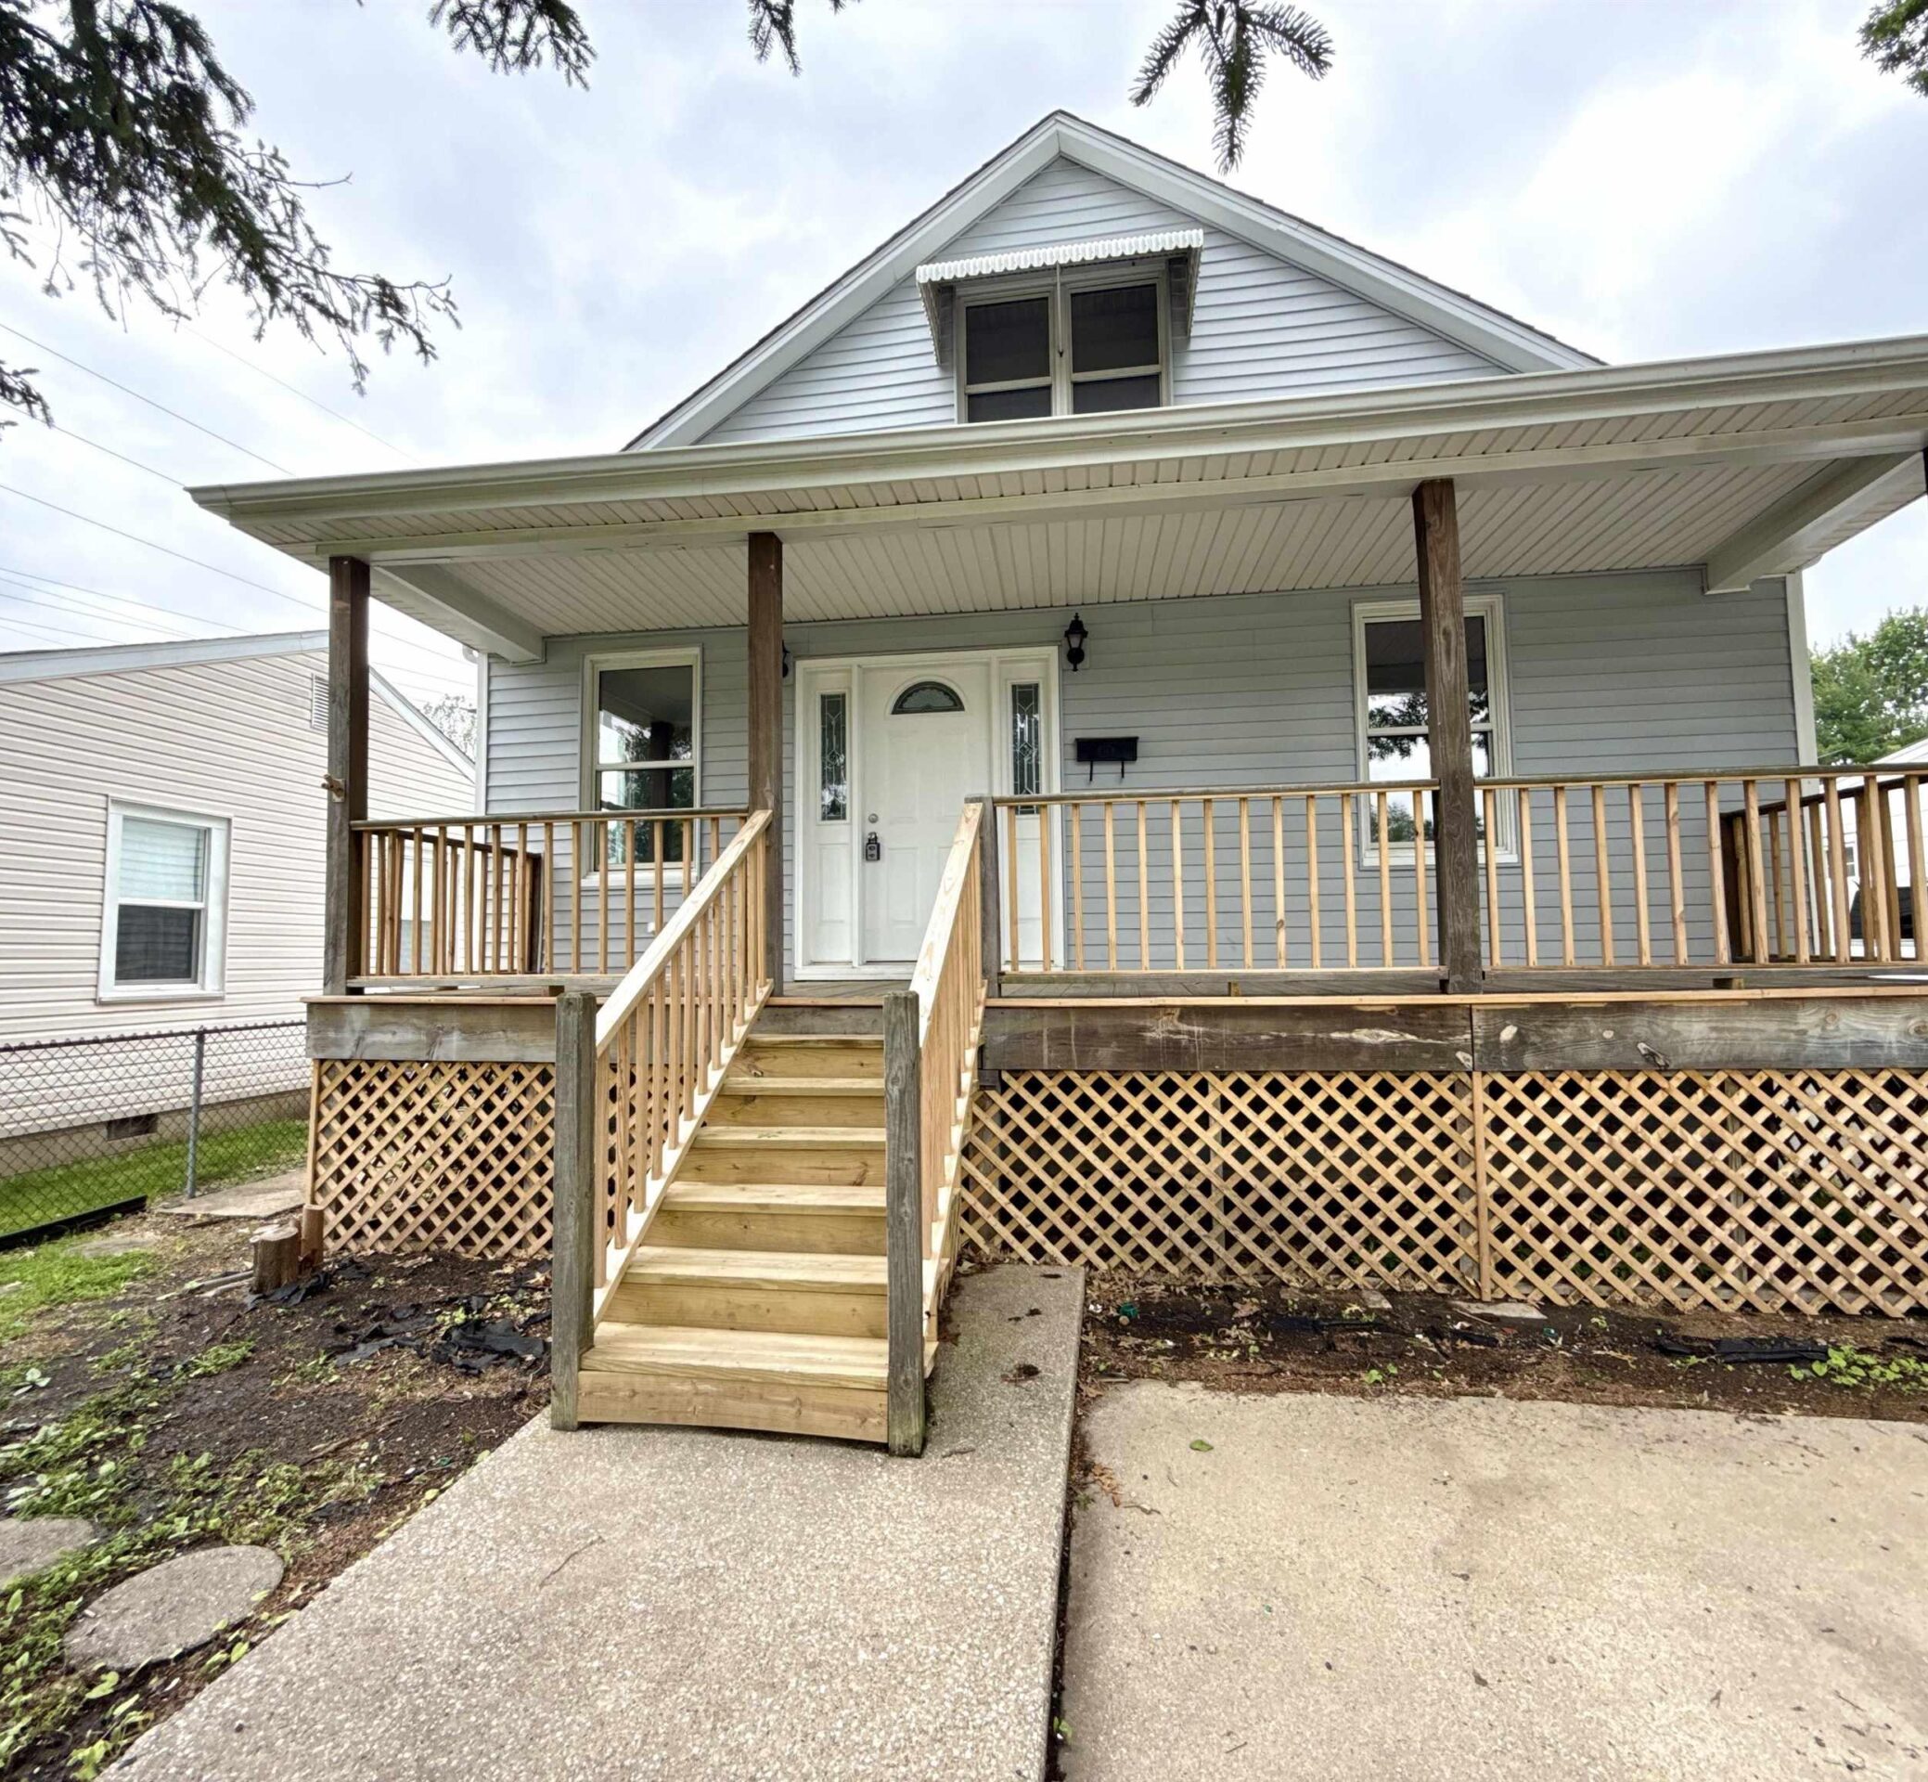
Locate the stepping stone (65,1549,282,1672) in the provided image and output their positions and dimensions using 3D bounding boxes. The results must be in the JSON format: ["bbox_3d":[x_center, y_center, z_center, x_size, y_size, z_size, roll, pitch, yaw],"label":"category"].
[{"bbox_3d":[-1.789,1.645,2.191,0.404,0.050,0.404,-1,-4,8],"label":"stepping stone"}]

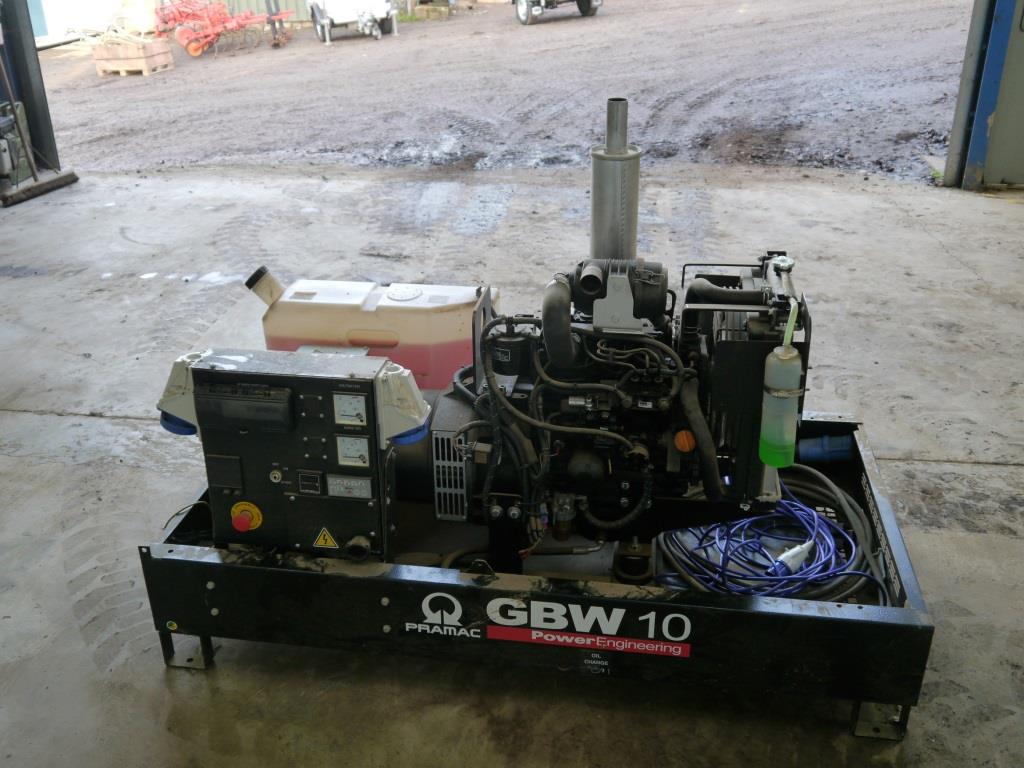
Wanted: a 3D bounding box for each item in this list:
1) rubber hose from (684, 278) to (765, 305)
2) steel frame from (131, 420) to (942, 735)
[{"bbox_3d":[0.453,-0.191,2.153,0.160,0.066,0.059,3,25,8],"label":"rubber hose"},{"bbox_3d":[0.077,0.368,2.544,1.646,0.304,0.920,3,25,8],"label":"steel frame"}]

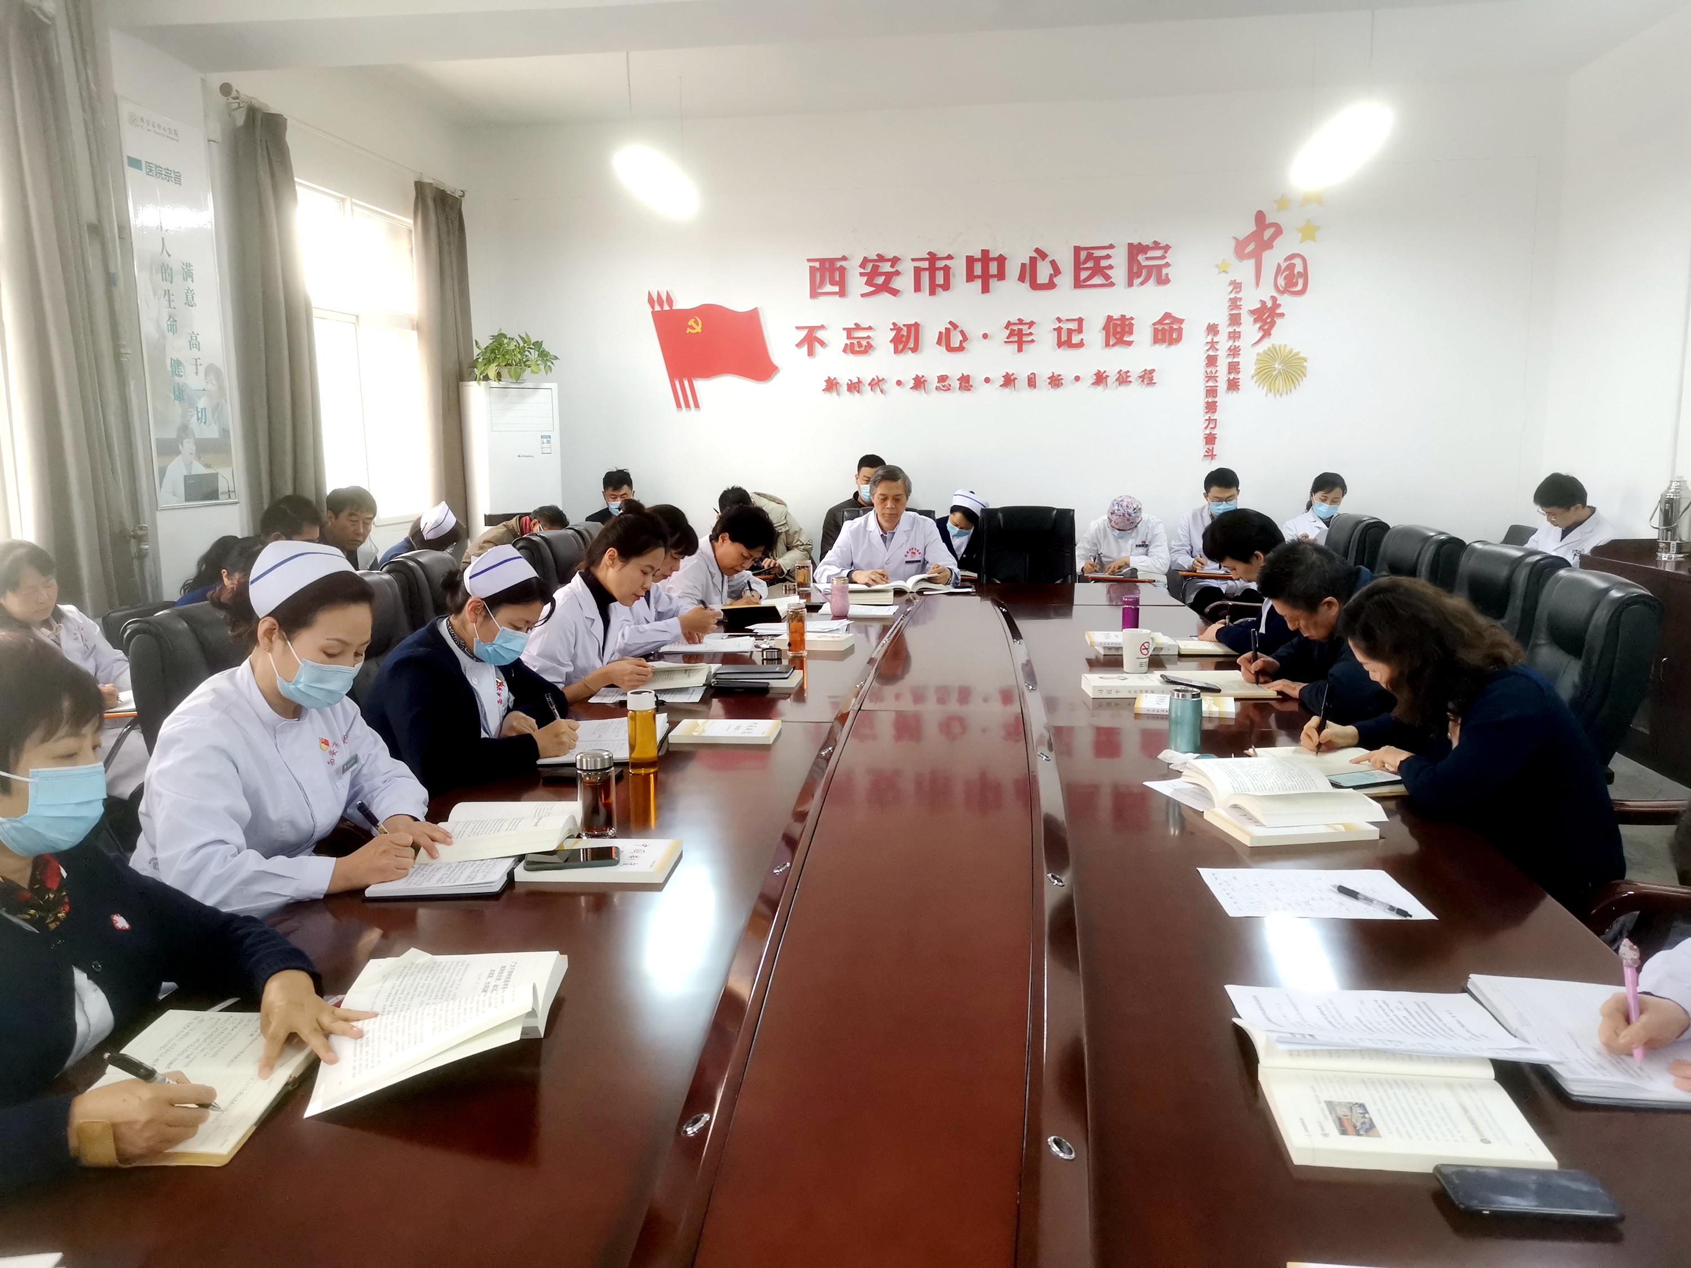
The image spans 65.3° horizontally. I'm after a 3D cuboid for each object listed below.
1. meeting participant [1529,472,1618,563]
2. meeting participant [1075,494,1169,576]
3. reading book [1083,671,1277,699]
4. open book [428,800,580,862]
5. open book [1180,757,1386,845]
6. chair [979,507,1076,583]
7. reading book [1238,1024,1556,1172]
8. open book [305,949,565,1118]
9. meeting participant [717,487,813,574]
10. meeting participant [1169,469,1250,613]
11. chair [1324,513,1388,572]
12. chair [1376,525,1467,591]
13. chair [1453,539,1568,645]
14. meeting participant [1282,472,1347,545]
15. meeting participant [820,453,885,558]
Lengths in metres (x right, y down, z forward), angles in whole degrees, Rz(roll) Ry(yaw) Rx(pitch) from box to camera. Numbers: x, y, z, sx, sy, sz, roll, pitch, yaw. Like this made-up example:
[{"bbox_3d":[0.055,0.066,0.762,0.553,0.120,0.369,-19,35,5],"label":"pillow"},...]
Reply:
[{"bbox_3d":[3.229,-0.104,5.900,0.720,1.210,0.520,-8,11,-37],"label":"meeting participant"},{"bbox_3d":[1.422,-0.157,6.744,0.520,1.100,0.750,0,9,8],"label":"meeting participant"},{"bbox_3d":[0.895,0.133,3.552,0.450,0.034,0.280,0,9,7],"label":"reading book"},{"bbox_3d":[-0.601,0.344,2.307,0.240,0.052,0.335,-1,9,-2],"label":"open book"},{"bbox_3d":[0.785,0.301,2.359,0.260,0.062,0.320,-1,9,-3],"label":"open book"},{"bbox_3d":[0.845,-0.035,6.134,0.560,1.070,0.640,0,9,6],"label":"chair"},{"bbox_3d":[0.572,0.472,1.421,0.240,0.035,0.325,0,9,6],"label":"reading book"},{"bbox_3d":[-0.491,0.453,1.606,0.260,0.055,0.365,-2,9,-4],"label":"open book"},{"bbox_3d":[-0.393,-0.175,6.950,0.550,1.160,0.720,5,11,37],"label":"meeting participant"},{"bbox_3d":[1.871,-0.217,6.684,0.520,1.220,0.750,0,9,8],"label":"meeting participant"},{"bbox_3d":[1.877,0.051,5.537,0.660,1.060,0.620,0,9,7],"label":"chair"},{"bbox_3d":[1.866,0.151,4.887,0.660,1.060,0.620,0,9,7],"label":"chair"},{"bbox_3d":[1.813,0.266,4.137,0.660,1.060,0.620,0,9,7],"label":"chair"},{"bbox_3d":[2.585,-0.261,7.100,0.480,1.180,0.720,1,9,12],"label":"meeting participant"},{"bbox_3d":[0.125,-0.296,7.150,0.540,1.320,0.720,0,9,7],"label":"meeting participant"}]

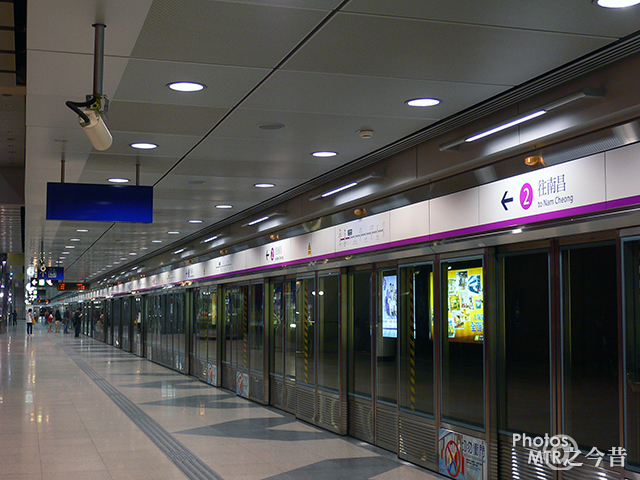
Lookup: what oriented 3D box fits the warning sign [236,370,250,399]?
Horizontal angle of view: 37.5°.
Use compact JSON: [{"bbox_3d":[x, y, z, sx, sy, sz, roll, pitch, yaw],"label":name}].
[{"bbox_3d":[-1.366,2.586,16.768,0.020,0.420,0.980,1,-5,-17],"label":"warning sign"}]

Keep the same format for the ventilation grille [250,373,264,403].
[{"bbox_3d":[-1.030,2.445,15.632,0.050,0.450,0.895,1,-5,-17],"label":"ventilation grille"}]

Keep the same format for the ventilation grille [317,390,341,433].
[{"bbox_3d":[0.126,2.166,11.952,0.050,0.458,0.920,1,-5,-17],"label":"ventilation grille"}]

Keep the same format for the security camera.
[{"bbox_3d":[-1.252,-0.613,5.263,0.120,0.120,0.260,-1,-27,8],"label":"security camera"}]

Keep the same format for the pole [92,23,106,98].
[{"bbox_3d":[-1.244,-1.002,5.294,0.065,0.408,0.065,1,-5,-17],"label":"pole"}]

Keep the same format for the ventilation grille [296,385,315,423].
[{"bbox_3d":[-0.182,2.238,12.935,0.050,0.460,0.885,1,-5,-17],"label":"ventilation grille"}]

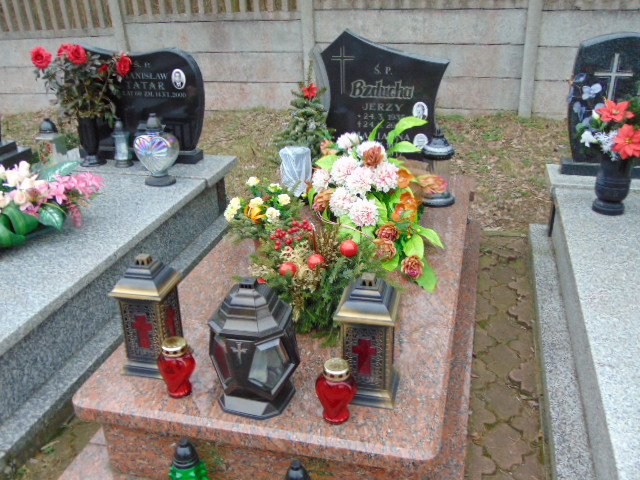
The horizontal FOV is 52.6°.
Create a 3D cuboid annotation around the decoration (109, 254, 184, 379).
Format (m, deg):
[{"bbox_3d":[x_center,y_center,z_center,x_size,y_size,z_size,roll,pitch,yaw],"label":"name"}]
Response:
[{"bbox_3d":[-0.445,0.189,1.707,0.143,0.322,0.143,4,25,11],"label":"decoration"}]

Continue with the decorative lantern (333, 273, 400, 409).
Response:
[{"bbox_3d":[0.118,0.228,1.585,0.147,0.323,0.147,4,25,12],"label":"decorative lantern"}]

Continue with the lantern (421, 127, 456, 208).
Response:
[{"bbox_3d":[0.507,-0.317,2.778,0.148,0.326,0.148,5,25,14],"label":"lantern"}]

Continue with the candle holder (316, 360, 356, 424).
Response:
[{"bbox_3d":[0.041,0.354,1.526,0.095,0.145,0.076,1,24,6],"label":"candle holder"}]

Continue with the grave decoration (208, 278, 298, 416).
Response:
[{"bbox_3d":[-0.161,0.241,1.575,0.212,0.322,0.212,4,25,12],"label":"grave decoration"}]

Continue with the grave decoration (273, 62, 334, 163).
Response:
[{"bbox_3d":[-0.062,-0.538,3.011,0.275,0.566,0.265,5,25,14],"label":"grave decoration"}]

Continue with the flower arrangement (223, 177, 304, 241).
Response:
[{"bbox_3d":[-0.207,-0.101,2.417,0.296,0.260,0.265,5,25,14],"label":"flower arrangement"}]

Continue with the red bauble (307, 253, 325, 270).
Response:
[{"bbox_3d":[-0.011,0.062,1.864,0.051,0.051,0.051,-1,24,1],"label":"red bauble"}]

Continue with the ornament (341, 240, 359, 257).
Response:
[{"bbox_3d":[0.084,0.025,1.838,0.051,0.051,0.051,5,25,14],"label":"ornament"}]

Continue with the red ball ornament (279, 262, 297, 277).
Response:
[{"bbox_3d":[-0.093,0.091,1.920,0.050,0.050,0.050,5,25,14],"label":"red ball ornament"}]

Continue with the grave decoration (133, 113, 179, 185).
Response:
[{"bbox_3d":[-0.770,-0.438,3.064,0.243,0.332,0.158,1,24,6],"label":"grave decoration"}]

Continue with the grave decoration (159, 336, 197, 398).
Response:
[{"bbox_3d":[-0.354,0.318,1.629,0.094,0.145,0.076,3,25,11],"label":"grave decoration"}]

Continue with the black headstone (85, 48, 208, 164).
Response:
[{"bbox_3d":[-0.967,-0.719,3.385,0.765,0.592,0.143,5,25,14],"label":"black headstone"}]

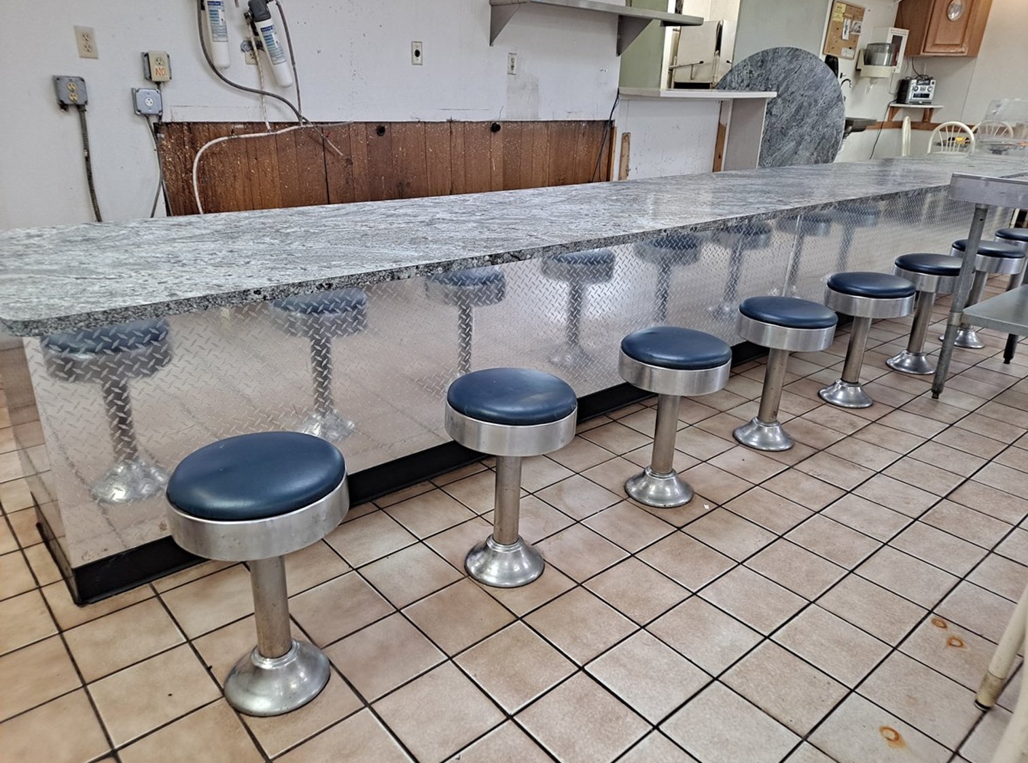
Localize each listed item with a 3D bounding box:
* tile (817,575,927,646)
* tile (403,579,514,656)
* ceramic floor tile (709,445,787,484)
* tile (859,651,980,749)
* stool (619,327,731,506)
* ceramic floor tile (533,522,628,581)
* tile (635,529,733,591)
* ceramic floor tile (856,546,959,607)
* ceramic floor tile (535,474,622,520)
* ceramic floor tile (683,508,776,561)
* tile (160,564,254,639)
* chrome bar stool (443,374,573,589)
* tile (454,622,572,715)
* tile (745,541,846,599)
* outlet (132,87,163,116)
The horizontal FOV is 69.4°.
[{"bbox_3d":[0.892,0.568,1.851,0.197,0.010,0.197,-16,28,-38],"label":"tile"},{"bbox_3d":[-0.135,0.577,1.820,0.204,0.010,0.204,-16,29,-38],"label":"tile"},{"bbox_3d":[0.819,0.295,2.603,0.204,0.010,0.204,-16,29,-38],"label":"ceramic floor tile"},{"bbox_3d":[0.893,0.692,1.623,0.201,0.010,0.201,-16,29,-38],"label":"tile"},{"bbox_3d":[0.466,0.111,2.246,0.319,0.512,0.319,2,22,-1],"label":"stool"},{"bbox_3d":[0.183,0.483,2.081,0.204,0.010,0.204,-16,29,-38],"label":"ceramic floor tile"},{"bbox_3d":[0.467,0.487,2.012,0.197,0.010,0.197,-16,28,-38],"label":"tile"},{"bbox_3d":[1.047,0.522,1.979,0.197,0.010,0.197,-16,28,-38],"label":"ceramic floor tile"},{"bbox_3d":[0.202,0.360,2.300,0.197,0.010,0.197,-16,28,-38],"label":"ceramic floor tile"},{"bbox_3d":[0.620,0.440,2.134,0.199,0.009,0.199,-16,28,-38],"label":"ceramic floor tile"},{"bbox_3d":[-0.714,0.528,1.787,0.199,0.009,0.199,-16,28,-38],"label":"tile"},{"bbox_3d":[-0.014,0.247,1.868,0.320,0.503,0.320,2,22,-1],"label":"chrome bar stool"},{"bbox_3d":[0.004,0.621,1.623,0.199,0.009,0.199,-16,28,-38],"label":"tile"},{"bbox_3d":[0.777,0.516,2.044,0.201,0.010,0.201,-16,29,-38],"label":"tile"},{"bbox_3d":[-1.575,-1.201,3.194,0.102,0.102,0.048,-16,28,-38],"label":"outlet"}]

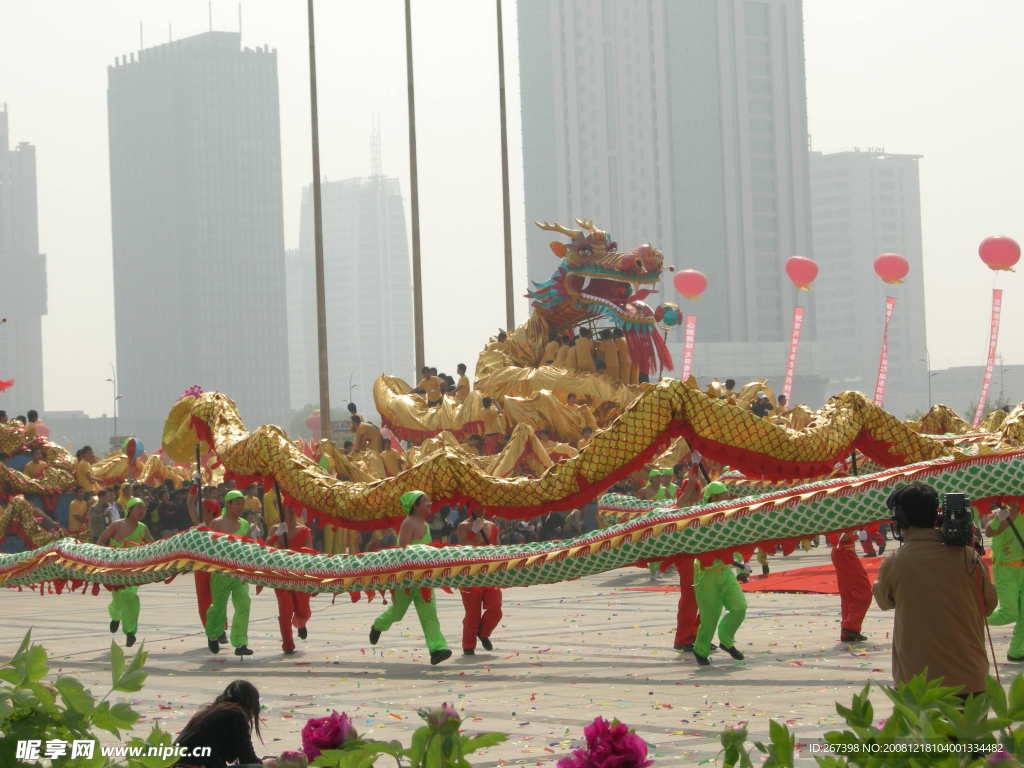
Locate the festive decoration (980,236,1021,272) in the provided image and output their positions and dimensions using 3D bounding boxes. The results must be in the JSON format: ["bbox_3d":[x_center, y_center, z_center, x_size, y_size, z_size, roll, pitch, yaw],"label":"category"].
[{"bbox_3d":[25.146,-6.699,157.000,2.120,1.800,2.120,-2,-2,0],"label":"festive decoration"}]

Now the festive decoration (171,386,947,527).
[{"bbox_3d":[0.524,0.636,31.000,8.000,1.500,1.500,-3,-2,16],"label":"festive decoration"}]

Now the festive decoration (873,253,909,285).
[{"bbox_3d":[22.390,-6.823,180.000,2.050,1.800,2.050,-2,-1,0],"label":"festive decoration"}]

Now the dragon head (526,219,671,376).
[{"bbox_3d":[1.831,-1.789,64.500,2.600,3.200,1.700,-3,-2,28],"label":"dragon head"}]

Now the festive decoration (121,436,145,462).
[{"bbox_3d":[-7.598,1.291,61.000,0.480,0.480,0.480,-2,-2,0],"label":"festive decoration"}]

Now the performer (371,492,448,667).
[{"bbox_3d":[-0.966,1.842,29.000,0.720,1.670,0.500,-2,-1,17],"label":"performer"}]

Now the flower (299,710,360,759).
[{"bbox_3d":[-0.361,0.693,6.000,0.110,0.100,0.110,-2,-1,0],"label":"flower"}]

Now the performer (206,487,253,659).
[{"bbox_3d":[-2.922,1.937,31.400,0.500,1.670,0.420,-1,-3,-40],"label":"performer"}]

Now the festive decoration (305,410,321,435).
[{"bbox_3d":[-17.003,3.348,265.000,2.050,1.950,2.050,-2,-2,0],"label":"festive decoration"}]

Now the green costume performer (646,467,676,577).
[{"bbox_3d":[2.193,2.090,45.000,0.500,1.660,0.500,-3,-2,37],"label":"green costume performer"}]

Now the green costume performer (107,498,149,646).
[{"bbox_3d":[-4.291,2.103,34.000,0.550,1.660,0.500,-1,-2,-38],"label":"green costume performer"}]

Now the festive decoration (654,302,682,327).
[{"bbox_3d":[3.287,-1.449,64.000,0.570,0.520,0.570,-2,-2,0],"label":"festive decoration"}]

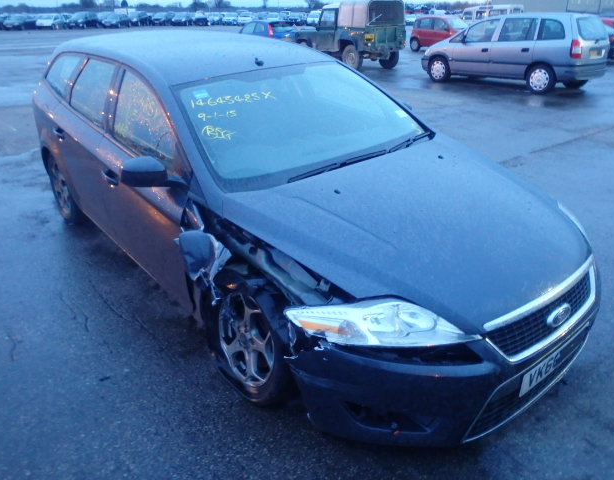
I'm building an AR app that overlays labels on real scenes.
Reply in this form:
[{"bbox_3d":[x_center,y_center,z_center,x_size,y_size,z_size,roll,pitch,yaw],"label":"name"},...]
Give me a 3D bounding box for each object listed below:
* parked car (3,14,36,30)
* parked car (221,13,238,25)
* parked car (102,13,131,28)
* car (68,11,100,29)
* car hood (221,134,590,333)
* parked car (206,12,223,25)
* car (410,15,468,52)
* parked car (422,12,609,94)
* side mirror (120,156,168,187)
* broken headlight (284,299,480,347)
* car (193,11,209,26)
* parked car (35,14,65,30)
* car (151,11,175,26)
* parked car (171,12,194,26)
[{"bbox_3d":[-28.494,-21.945,52.105,1.760,1.460,4.350,2,24,5],"label":"parked car"},{"bbox_3d":[-9.380,-27.023,63.477,1.760,1.470,4.300,-1,24,-1],"label":"parked car"},{"bbox_3d":[-19.985,-23.081,54.501,1.750,1.460,4.200,2,24,5],"label":"parked car"},{"bbox_3d":[-23.463,-23.158,54.587,1.790,1.580,4.350,2,24,5],"label":"car"},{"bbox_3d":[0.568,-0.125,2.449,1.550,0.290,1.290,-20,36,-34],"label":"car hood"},{"bbox_3d":[-11.038,-27.032,63.183,1.740,1.470,4.200,-1,24,-2],"label":"parked car"},{"bbox_3d":[6.081,-8.847,22.191,1.590,1.540,3.540,-15,28,-30],"label":"car"},{"bbox_3d":[4.777,-4.568,12.407,1.742,1.650,4.317,-18,29,-35],"label":"parked car"},{"bbox_3d":[-0.763,-0.322,2.453,0.220,0.145,0.130,-19,30,-35],"label":"side mirror"},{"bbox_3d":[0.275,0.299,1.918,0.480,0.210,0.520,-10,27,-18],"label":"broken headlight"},{"bbox_3d":[-12.595,-26.414,62.099,1.760,1.500,4.300,0,24,0],"label":"car"},{"bbox_3d":[-26.258,-22.503,53.413,1.720,1.500,4.100,0,24,0],"label":"parked car"},{"bbox_3d":[-17.215,-26.379,62.105,1.760,1.470,4.300,1,24,3],"label":"car"},{"bbox_3d":[-14.481,-26.040,61.022,1.760,1.470,4.300,1,24,3],"label":"parked car"}]

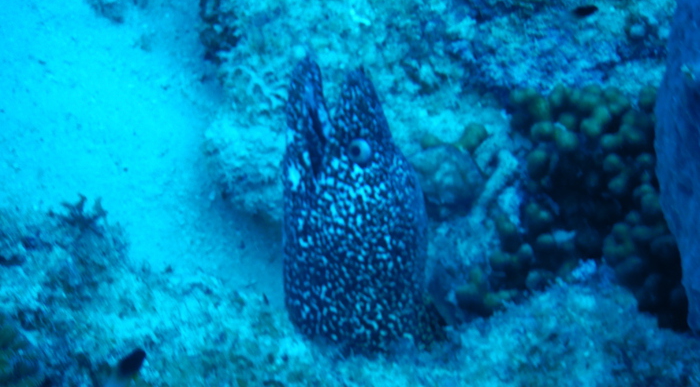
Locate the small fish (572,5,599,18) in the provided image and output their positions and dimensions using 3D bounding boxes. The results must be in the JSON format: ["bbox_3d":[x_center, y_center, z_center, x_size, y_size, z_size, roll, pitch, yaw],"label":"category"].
[{"bbox_3d":[0.165,-0.128,1.700,0.020,0.008,0.004,-11,46,-11],"label":"small fish"}]

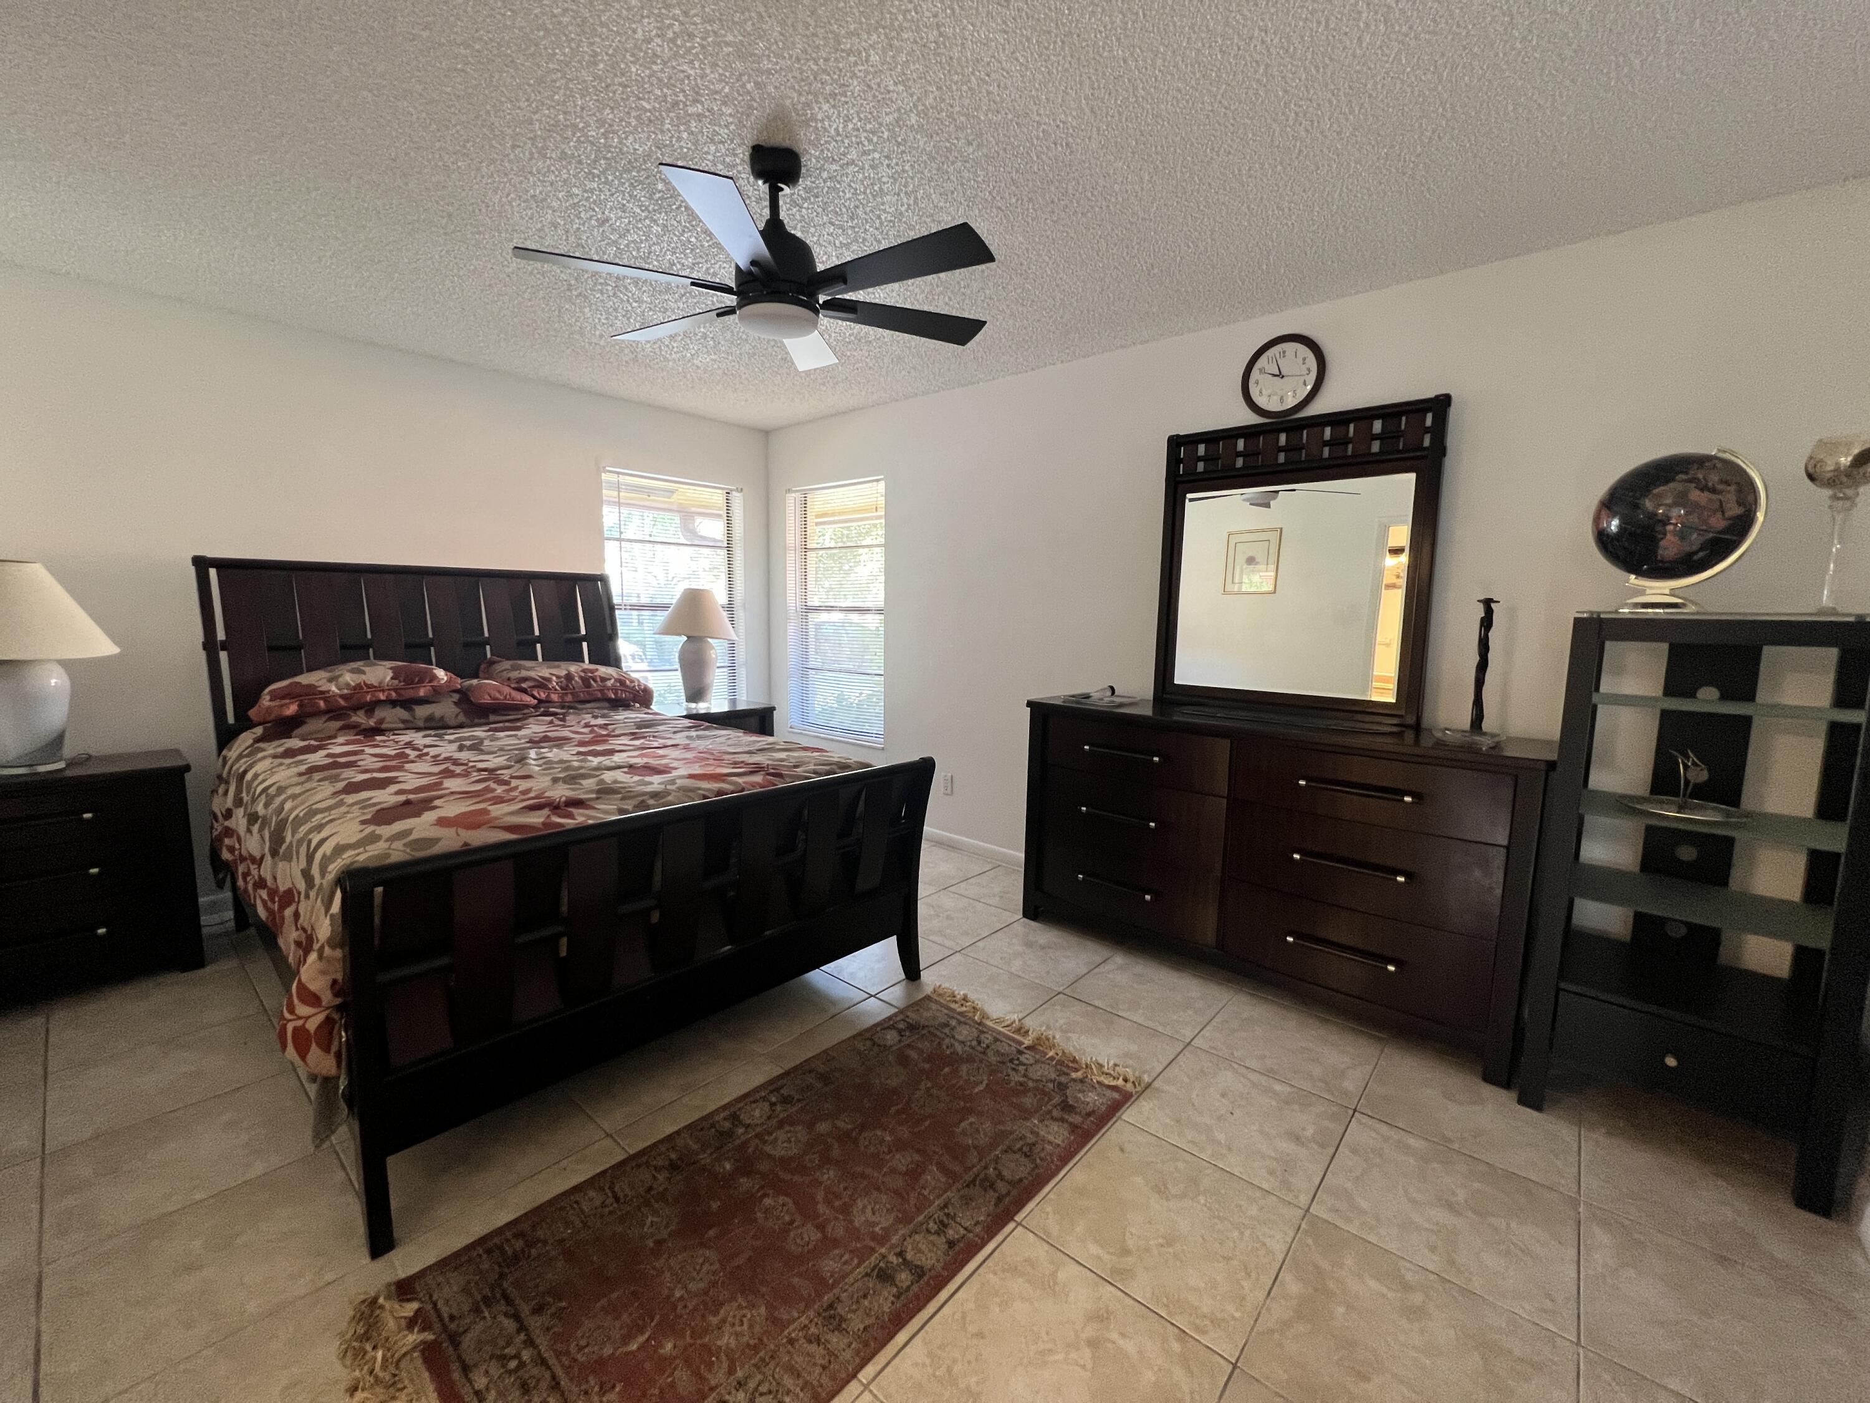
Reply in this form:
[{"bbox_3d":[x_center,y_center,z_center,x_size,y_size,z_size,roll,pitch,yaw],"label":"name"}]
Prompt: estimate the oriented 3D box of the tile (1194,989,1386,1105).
[{"bbox_3d":[1.142,1.100,2.265,0.458,0.010,0.458,6,8,41],"label":"tile"}]

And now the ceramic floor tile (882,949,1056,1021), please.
[{"bbox_3d":[0.116,1.052,2.498,0.460,0.010,0.460,7,9,40],"label":"ceramic floor tile"}]

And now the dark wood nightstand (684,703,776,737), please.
[{"bbox_3d":[-1.433,0.451,4.379,0.520,0.770,0.740,6,8,41],"label":"dark wood nightstand"}]

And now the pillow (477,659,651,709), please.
[{"bbox_3d":[-1.838,-0.091,3.565,0.500,0.200,0.760,6,8,41],"label":"pillow"}]

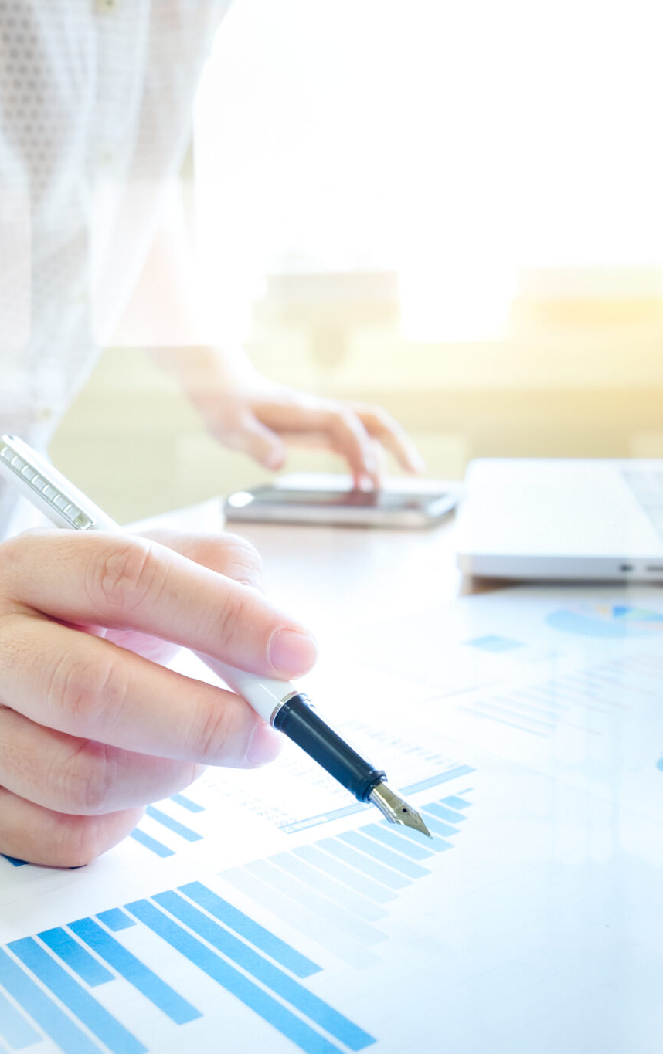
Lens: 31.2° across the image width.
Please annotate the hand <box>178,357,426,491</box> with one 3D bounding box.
[{"bbox_3d":[-0.021,-0.073,0.830,0.172,0.088,0.095,0,11,0],"label":"hand"}]

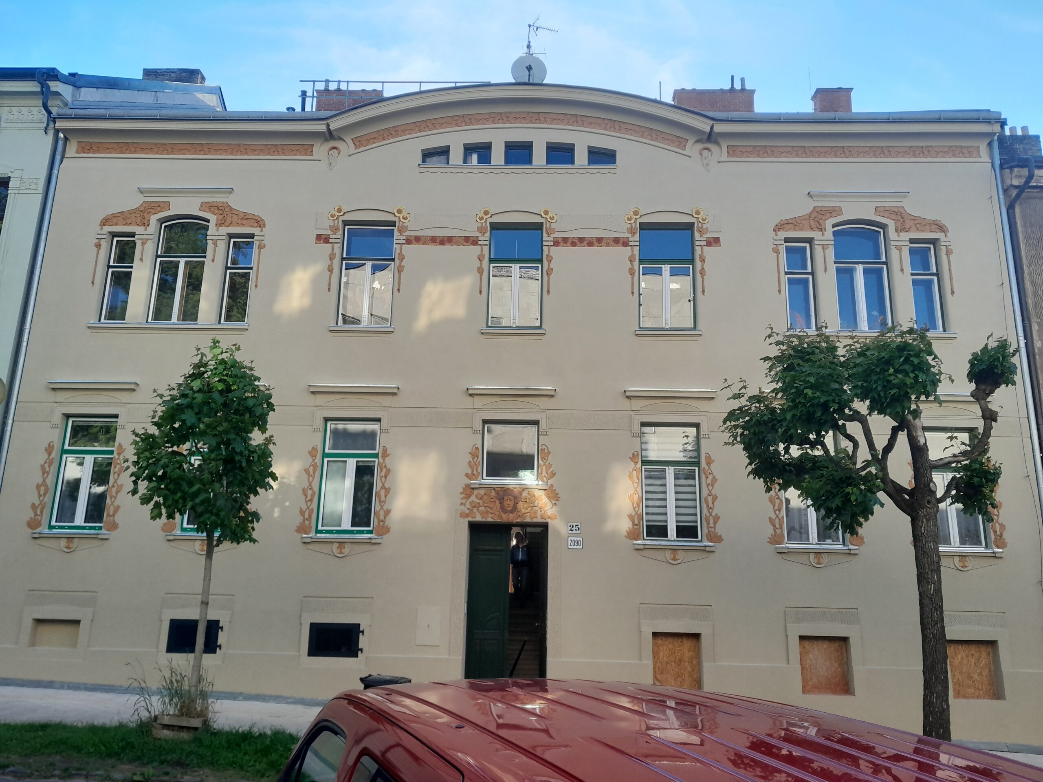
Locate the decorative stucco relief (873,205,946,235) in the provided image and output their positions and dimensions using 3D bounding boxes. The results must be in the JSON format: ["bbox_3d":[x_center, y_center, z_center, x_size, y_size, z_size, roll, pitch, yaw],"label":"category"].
[{"bbox_3d":[7.793,-3.402,15.623,1.402,0.589,0.060,1,-13,2],"label":"decorative stucco relief"}]

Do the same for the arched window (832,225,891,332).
[{"bbox_3d":[6.418,-2.144,14.765,0.956,2.137,0.130,1,-14,2],"label":"arched window"}]

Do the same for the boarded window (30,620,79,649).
[{"bbox_3d":[-7.983,4.182,13.505,0.835,0.474,0.140,1,-14,2],"label":"boarded window"}]

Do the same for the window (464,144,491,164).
[{"bbox_3d":[-0.890,-4.823,15.965,0.581,0.480,0.150,1,-14,2],"label":"window"}]

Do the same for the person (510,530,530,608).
[{"bbox_3d":[-0.041,4.035,17.760,0.500,1.710,0.420,1,-14,2],"label":"person"}]

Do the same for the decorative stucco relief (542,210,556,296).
[{"bbox_3d":[0.563,-2.801,15.681,0.291,1.839,0.060,1,-13,2],"label":"decorative stucco relief"}]

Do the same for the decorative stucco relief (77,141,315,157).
[{"bbox_3d":[-6.471,-4.803,15.546,4.781,0.343,0.070,1,-14,2],"label":"decorative stucco relief"}]

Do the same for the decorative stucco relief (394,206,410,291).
[{"bbox_3d":[-2.278,-2.710,14.952,0.281,1.746,0.060,1,-14,2],"label":"decorative stucco relief"}]

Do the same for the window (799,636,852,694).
[{"bbox_3d":[5.101,4.605,13.149,0.826,0.948,0.120,1,-14,2],"label":"window"}]

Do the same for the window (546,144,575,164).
[{"bbox_3d":[0.799,-4.800,15.909,0.575,0.491,0.150,1,-14,2],"label":"window"}]

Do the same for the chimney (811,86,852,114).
[{"bbox_3d":[8.639,-7.700,21.659,0.976,1.200,0.520,1,-14,2],"label":"chimney"}]

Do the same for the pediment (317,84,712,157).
[{"bbox_3d":[-0.070,-5.298,15.369,7.366,1.268,0.535,1,-14,2],"label":"pediment"}]

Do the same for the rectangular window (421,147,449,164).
[{"bbox_3d":[-1.701,-4.670,15.572,0.569,0.406,0.120,1,-14,2],"label":"rectangular window"}]

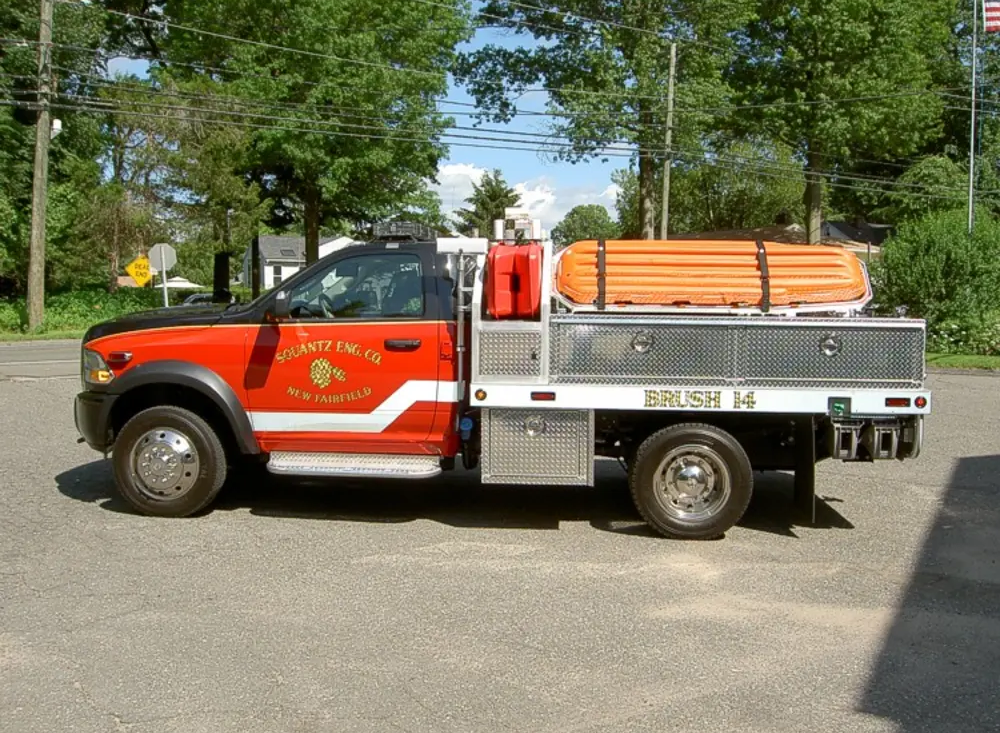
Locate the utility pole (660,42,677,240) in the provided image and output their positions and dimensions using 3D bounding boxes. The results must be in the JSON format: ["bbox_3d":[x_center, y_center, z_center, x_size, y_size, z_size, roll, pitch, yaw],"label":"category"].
[{"bbox_3d":[5.607,-5.722,33.351,0.300,10.343,0.300,1,4,0],"label":"utility pole"}]

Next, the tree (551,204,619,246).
[{"bbox_3d":[6.345,-7.918,75.307,6.200,9.067,6.200,1,4,0],"label":"tree"}]

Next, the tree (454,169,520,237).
[{"bbox_3d":[-0.577,-5.937,50.278,4.600,8.193,4.600,1,4,0],"label":"tree"}]

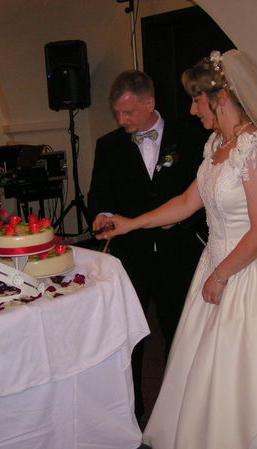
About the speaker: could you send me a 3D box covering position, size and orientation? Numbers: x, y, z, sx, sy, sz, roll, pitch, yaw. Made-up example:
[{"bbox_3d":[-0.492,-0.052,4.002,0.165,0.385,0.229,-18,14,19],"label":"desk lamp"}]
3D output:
[{"bbox_3d":[-0.569,-1.406,6.239,0.375,0.620,0.350,1,14,13],"label":"speaker"}]

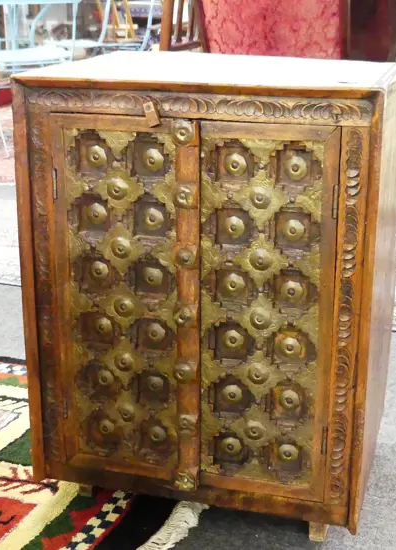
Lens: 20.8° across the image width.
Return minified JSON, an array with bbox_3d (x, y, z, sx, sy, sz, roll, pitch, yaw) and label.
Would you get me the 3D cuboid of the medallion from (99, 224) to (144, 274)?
[{"bbox_3d":[-0.115,-0.038,1.607,0.068,0.073,0.015,6,18,15],"label":"medallion"}]

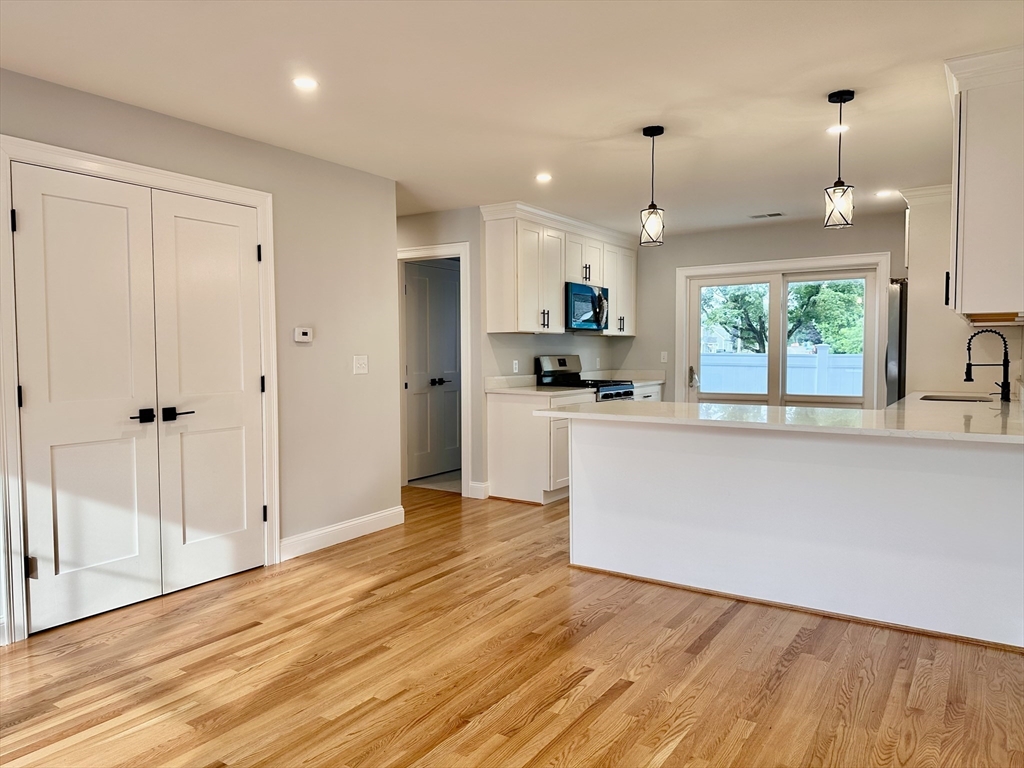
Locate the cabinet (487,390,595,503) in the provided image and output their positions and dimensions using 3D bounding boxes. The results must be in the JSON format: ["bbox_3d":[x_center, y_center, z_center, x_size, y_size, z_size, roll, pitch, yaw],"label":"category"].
[{"bbox_3d":[0.261,0.513,6.109,0.631,0.875,0.757,1,3,34],"label":"cabinet"}]

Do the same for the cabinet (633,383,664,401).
[{"bbox_3d":[1.124,0.450,7.396,0.631,0.875,0.797,1,3,34],"label":"cabinet"}]

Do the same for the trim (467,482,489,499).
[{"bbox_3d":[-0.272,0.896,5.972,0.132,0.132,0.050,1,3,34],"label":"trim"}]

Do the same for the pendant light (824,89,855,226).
[{"bbox_3d":[1.554,-1.051,3.368,0.140,0.624,0.140,1,3,34],"label":"pendant light"}]

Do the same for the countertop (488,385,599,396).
[{"bbox_3d":[0.256,0.064,6.081,0.638,0.034,0.782,1,3,34],"label":"countertop"}]

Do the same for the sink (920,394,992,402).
[{"bbox_3d":[2.870,0.208,4.578,0.429,0.209,0.548,1,3,34],"label":"sink"}]

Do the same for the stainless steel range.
[{"bbox_3d":[0.720,0.329,6.711,0.698,1.183,0.757,1,3,34],"label":"stainless steel range"}]

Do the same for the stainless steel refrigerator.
[{"bbox_3d":[3.452,0.071,5.635,0.812,1.754,0.907,1,3,34],"label":"stainless steel refrigerator"}]

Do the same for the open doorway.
[{"bbox_3d":[-0.693,-0.123,6.256,0.902,2.148,0.140,1,3,34],"label":"open doorway"}]

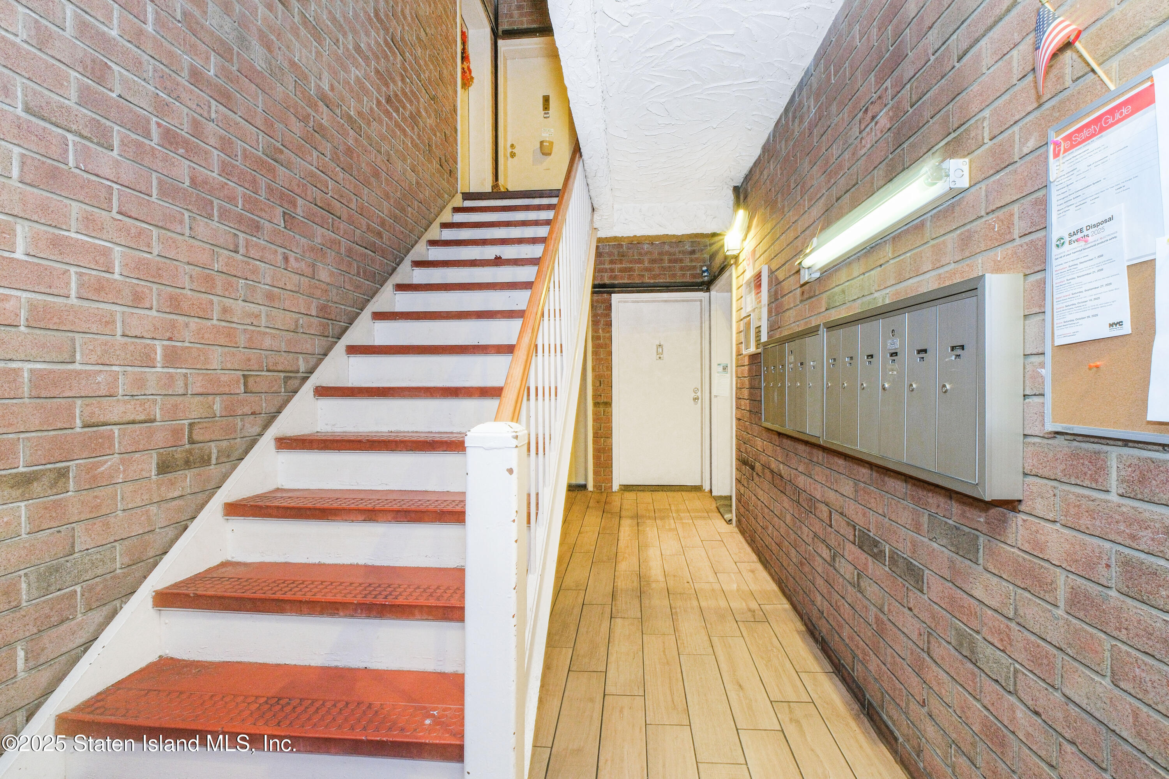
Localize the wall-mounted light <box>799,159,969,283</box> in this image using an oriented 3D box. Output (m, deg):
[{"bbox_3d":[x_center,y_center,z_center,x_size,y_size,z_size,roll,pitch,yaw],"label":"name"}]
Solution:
[{"bbox_3d":[0.934,-0.511,1.653,0.094,0.084,0.940,0,1,6],"label":"wall-mounted light"}]

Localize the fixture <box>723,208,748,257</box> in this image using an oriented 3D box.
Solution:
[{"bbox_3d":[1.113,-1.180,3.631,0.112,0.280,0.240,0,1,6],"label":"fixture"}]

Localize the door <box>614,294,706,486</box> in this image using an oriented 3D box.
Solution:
[{"bbox_3d":[0.804,0.013,5.202,0.960,2.045,0.090,0,1,6],"label":"door"}]

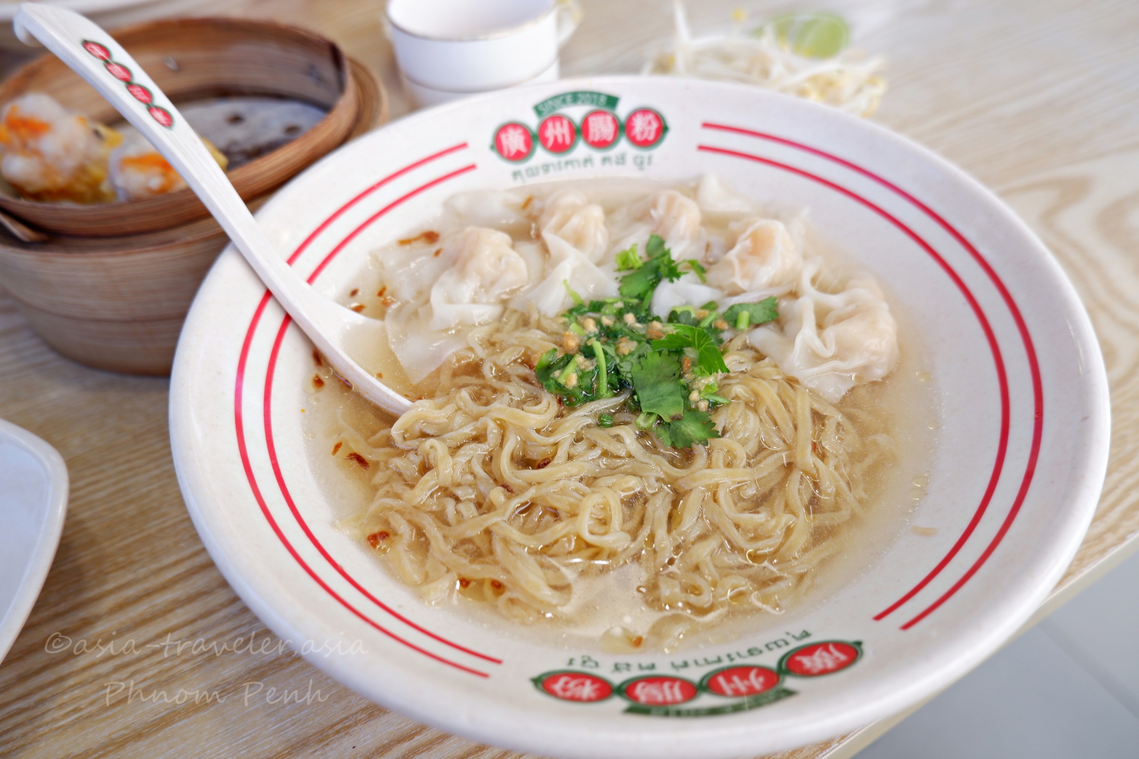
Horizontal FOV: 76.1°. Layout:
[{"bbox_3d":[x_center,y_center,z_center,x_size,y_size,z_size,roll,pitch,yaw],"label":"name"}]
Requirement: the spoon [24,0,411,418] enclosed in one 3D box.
[{"bbox_3d":[-0.090,-0.042,0.213,0.168,0.040,0.043,39,35,-3],"label":"spoon"}]

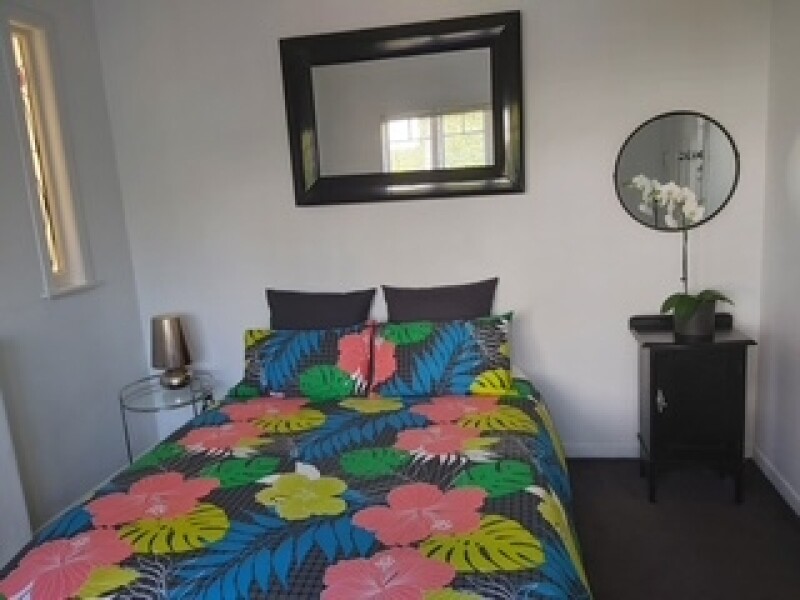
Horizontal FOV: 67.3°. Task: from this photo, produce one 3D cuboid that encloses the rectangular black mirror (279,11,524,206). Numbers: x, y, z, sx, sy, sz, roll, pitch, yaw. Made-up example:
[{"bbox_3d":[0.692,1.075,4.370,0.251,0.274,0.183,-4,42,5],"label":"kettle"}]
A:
[{"bbox_3d":[0.003,-0.931,3.015,1.200,0.845,0.050,-2,11,11],"label":"rectangular black mirror"}]

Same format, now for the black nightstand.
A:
[{"bbox_3d":[1.315,0.487,2.747,0.455,0.800,0.335,-2,11,11],"label":"black nightstand"}]

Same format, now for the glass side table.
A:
[{"bbox_3d":[-1.218,0.711,3.241,0.465,0.525,0.465,-2,11,11],"label":"glass side table"}]

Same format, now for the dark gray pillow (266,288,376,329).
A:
[{"bbox_3d":[-0.400,0.192,3.141,0.585,0.480,0.150,-2,-5,11],"label":"dark gray pillow"}]

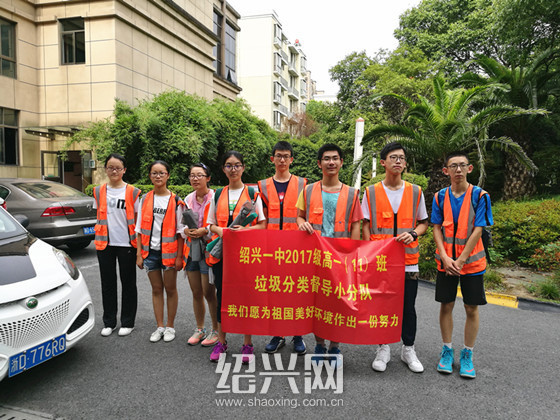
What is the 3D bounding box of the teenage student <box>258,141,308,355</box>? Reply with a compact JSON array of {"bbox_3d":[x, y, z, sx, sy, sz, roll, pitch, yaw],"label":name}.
[{"bbox_3d":[0.038,0.310,3.750,0.470,1.795,0.330,1,4,0],"label":"teenage student"}]

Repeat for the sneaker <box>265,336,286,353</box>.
[{"bbox_3d":[-0.039,1.146,3.813,0.100,0.115,0.275,2,4,25],"label":"sneaker"}]

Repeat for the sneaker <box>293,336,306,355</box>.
[{"bbox_3d":[0.169,1.149,3.806,0.108,0.115,0.285,0,4,-7],"label":"sneaker"}]

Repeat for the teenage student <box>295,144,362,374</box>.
[{"bbox_3d":[0.395,0.351,3.497,0.530,1.755,0.370,1,4,3],"label":"teenage student"}]

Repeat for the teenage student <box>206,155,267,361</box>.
[{"bbox_3d":[-0.341,0.366,3.604,0.490,1.695,0.370,1,4,7],"label":"teenage student"}]

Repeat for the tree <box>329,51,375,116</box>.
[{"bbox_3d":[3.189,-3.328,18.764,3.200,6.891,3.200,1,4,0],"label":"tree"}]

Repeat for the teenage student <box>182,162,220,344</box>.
[{"bbox_3d":[-0.685,0.387,3.909,0.400,1.608,0.360,1,4,12],"label":"teenage student"}]

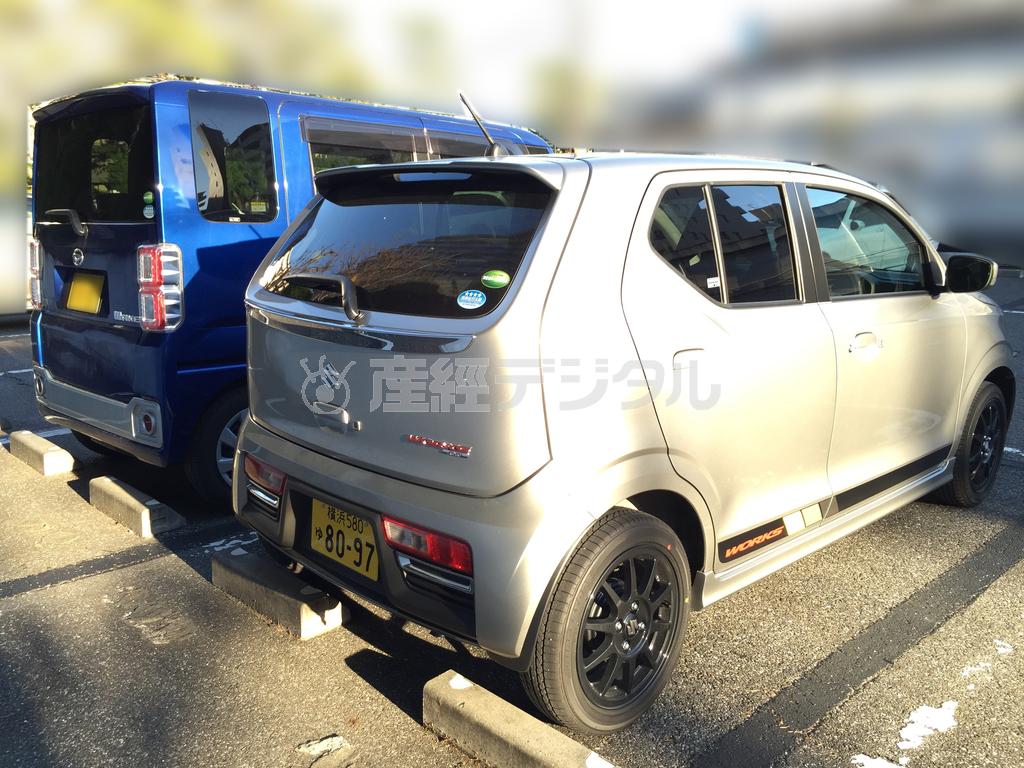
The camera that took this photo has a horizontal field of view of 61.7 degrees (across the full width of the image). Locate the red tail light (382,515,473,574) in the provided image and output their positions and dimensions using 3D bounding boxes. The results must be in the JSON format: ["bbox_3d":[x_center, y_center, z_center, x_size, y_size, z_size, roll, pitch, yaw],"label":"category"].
[{"bbox_3d":[-0.196,0.382,2.073,0.320,0.085,0.060,9,14,40],"label":"red tail light"}]

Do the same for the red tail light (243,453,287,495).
[{"bbox_3d":[-0.744,0.276,2.632,0.060,0.085,0.320,-8,13,-38],"label":"red tail light"}]

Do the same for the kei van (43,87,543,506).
[{"bbox_3d":[-0.829,-0.605,5.087,1.500,1.835,3.395,9,15,42],"label":"kei van"}]

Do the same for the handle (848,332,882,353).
[{"bbox_3d":[1.171,-0.136,2.848,0.215,0.055,0.050,-10,14,-43],"label":"handle"}]

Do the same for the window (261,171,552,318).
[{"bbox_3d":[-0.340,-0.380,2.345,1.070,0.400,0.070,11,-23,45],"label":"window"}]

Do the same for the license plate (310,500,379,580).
[{"bbox_3d":[-0.468,0.424,2.374,0.020,0.165,0.330,-4,11,-44],"label":"license plate"}]

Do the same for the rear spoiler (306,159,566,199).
[{"bbox_3d":[-0.274,-0.565,2.374,0.160,0.088,1.050,-10,14,-43],"label":"rear spoiler"}]

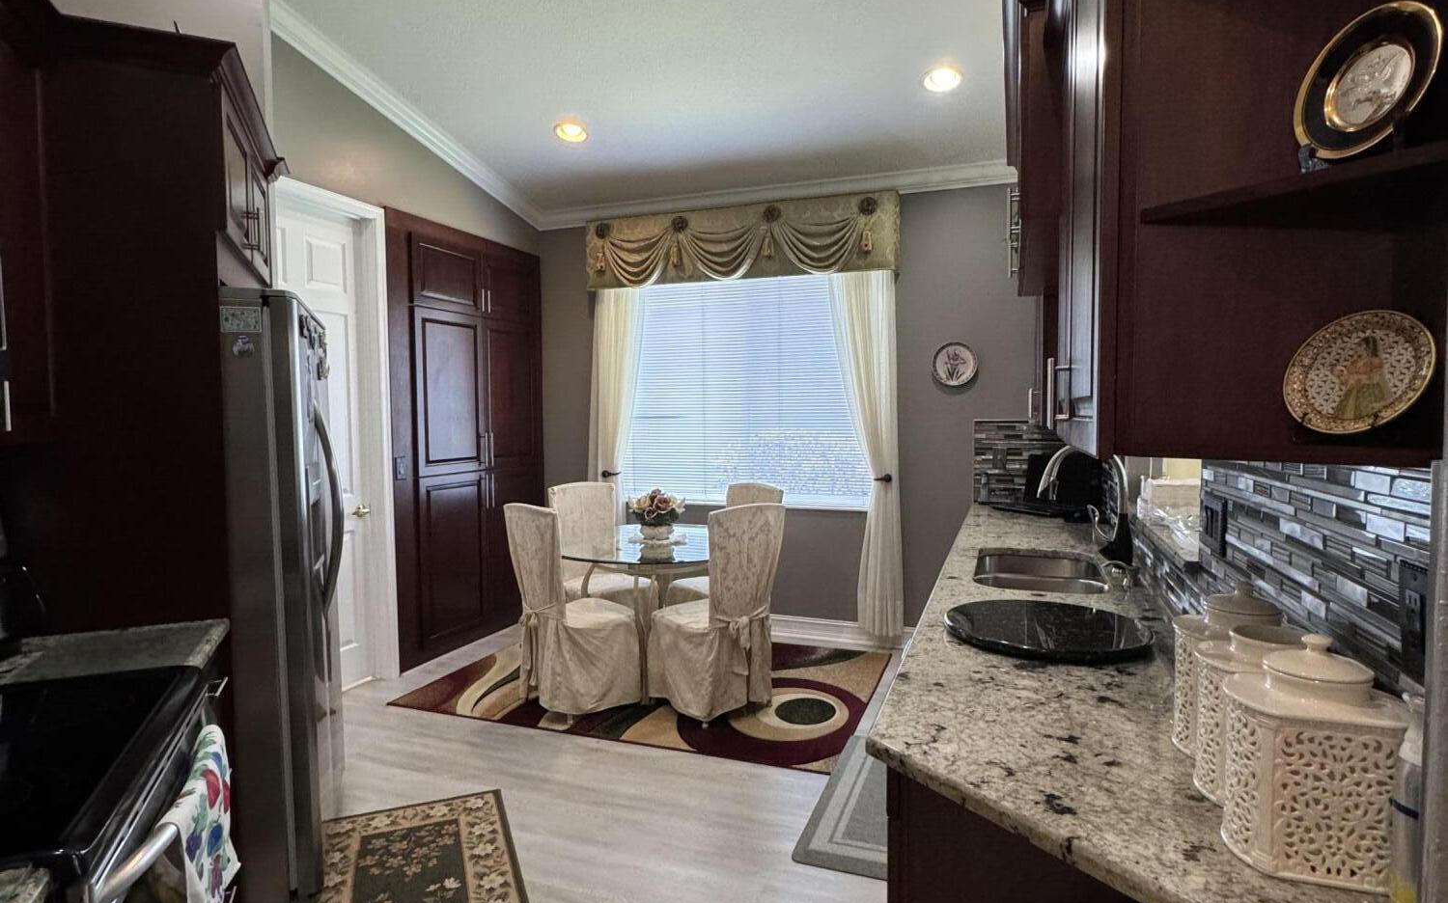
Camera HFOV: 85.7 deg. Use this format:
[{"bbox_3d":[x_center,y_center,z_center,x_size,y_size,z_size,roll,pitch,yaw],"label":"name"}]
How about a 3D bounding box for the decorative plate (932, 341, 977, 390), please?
[{"bbox_3d":[1.399,-0.522,4.716,0.270,0.270,0.030,1,3,21],"label":"decorative plate"}]

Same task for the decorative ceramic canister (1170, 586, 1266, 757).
[{"bbox_3d":[0.776,0.325,1.169,0.178,0.250,0.140,0,3,20],"label":"decorative ceramic canister"}]

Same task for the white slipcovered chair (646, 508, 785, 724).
[{"bbox_3d":[-0.069,0.756,3.877,0.460,1.010,0.540,-3,3,-41],"label":"white slipcovered chair"}]

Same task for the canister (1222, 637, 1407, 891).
[{"bbox_3d":[0.712,0.357,0.944,0.178,0.270,0.170,1,3,21],"label":"canister"}]

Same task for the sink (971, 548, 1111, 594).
[{"bbox_3d":[1.034,0.489,2.575,0.410,0.200,0.740,0,3,20],"label":"sink"}]

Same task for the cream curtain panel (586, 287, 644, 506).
[{"bbox_3d":[-0.744,0.004,5.481,0.480,2.340,0.130,1,3,21],"label":"cream curtain panel"}]

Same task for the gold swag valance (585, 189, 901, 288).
[{"bbox_3d":[0.071,-1.282,4.898,2.020,0.445,0.170,0,3,20],"label":"gold swag valance"}]

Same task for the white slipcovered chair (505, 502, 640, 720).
[{"bbox_3d":[-0.756,0.759,3.939,0.550,1.030,0.460,-3,4,-44],"label":"white slipcovered chair"}]

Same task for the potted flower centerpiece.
[{"bbox_3d":[-0.364,0.356,4.280,0.285,0.285,0.260,-1,2,0],"label":"potted flower centerpiece"}]

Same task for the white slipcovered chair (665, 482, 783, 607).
[{"bbox_3d":[-0.012,0.730,4.489,0.540,1.010,0.460,-3,3,-43],"label":"white slipcovered chair"}]

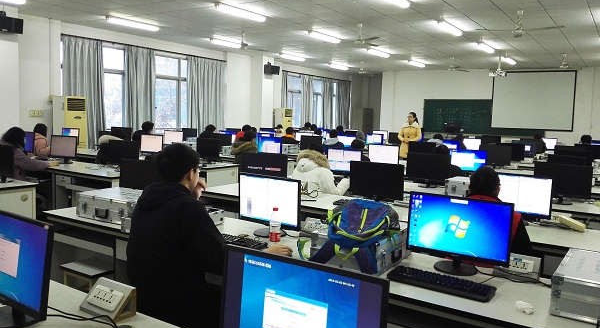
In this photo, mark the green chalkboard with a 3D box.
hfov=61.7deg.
[{"bbox_3d":[6.150,-1.585,17.080,4.000,1.170,0.050,5,6,33],"label":"green chalkboard"}]

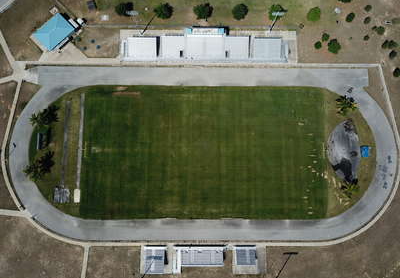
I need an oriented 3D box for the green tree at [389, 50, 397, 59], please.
[{"bbox_3d":[91.900,-40.093,143.041,3.600,3.600,3.800,0,85,0],"label":"green tree"}]

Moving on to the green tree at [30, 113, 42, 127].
[{"bbox_3d":[-74.906,-8.436,138.472,6.200,6.500,6.400,0,85,0],"label":"green tree"}]

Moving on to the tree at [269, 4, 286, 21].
[{"bbox_3d":[36.572,-60.082,142.677,7.000,6.300,7.000,0,85,0],"label":"tree"}]

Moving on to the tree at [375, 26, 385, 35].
[{"bbox_3d":[86.373,-51.939,144.066,4.000,3.600,4.000,0,85,0],"label":"tree"}]

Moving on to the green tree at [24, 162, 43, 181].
[{"bbox_3d":[-74.931,14.715,136.007,8.200,7.500,8.200,0,85,0],"label":"green tree"}]

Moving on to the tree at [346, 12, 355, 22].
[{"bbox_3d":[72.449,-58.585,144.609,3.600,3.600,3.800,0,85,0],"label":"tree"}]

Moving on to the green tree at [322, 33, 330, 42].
[{"bbox_3d":[60.291,-48.280,143.173,3.700,3.200,3.700,0,85,0],"label":"green tree"}]

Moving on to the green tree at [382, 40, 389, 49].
[{"bbox_3d":[88.623,-45.052,143.517,3.100,3.500,3.600,0,85,0],"label":"green tree"}]

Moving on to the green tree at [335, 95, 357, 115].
[{"bbox_3d":[67.497,-14.743,138.404,8.700,7.000,8.300,0,85,0],"label":"green tree"}]

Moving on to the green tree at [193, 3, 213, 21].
[{"bbox_3d":[1.330,-60.101,142.723,8.600,7.200,8.200,0,85,0],"label":"green tree"}]

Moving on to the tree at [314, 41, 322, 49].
[{"bbox_3d":[56.599,-44.562,143.478,3.400,3.300,3.500,0,85,0],"label":"tree"}]

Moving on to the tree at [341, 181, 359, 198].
[{"bbox_3d":[68.117,22.992,135.962,7.600,6.500,7.400,0,85,0],"label":"tree"}]

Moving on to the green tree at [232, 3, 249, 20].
[{"bbox_3d":[19.398,-60.625,143.174,7.300,6.500,7.300,0,85,0],"label":"green tree"}]

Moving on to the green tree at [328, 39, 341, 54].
[{"bbox_3d":[63.608,-43.603,142.065,5.600,4.600,5.800,0,85,0],"label":"green tree"}]

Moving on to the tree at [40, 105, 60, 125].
[{"bbox_3d":[-69.691,-10.615,138.644,8.000,6.500,8.000,0,85,0],"label":"tree"}]

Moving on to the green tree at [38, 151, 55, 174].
[{"bbox_3d":[-69.617,10.693,136.686,7.500,6.800,8.500,0,85,0],"label":"green tree"}]

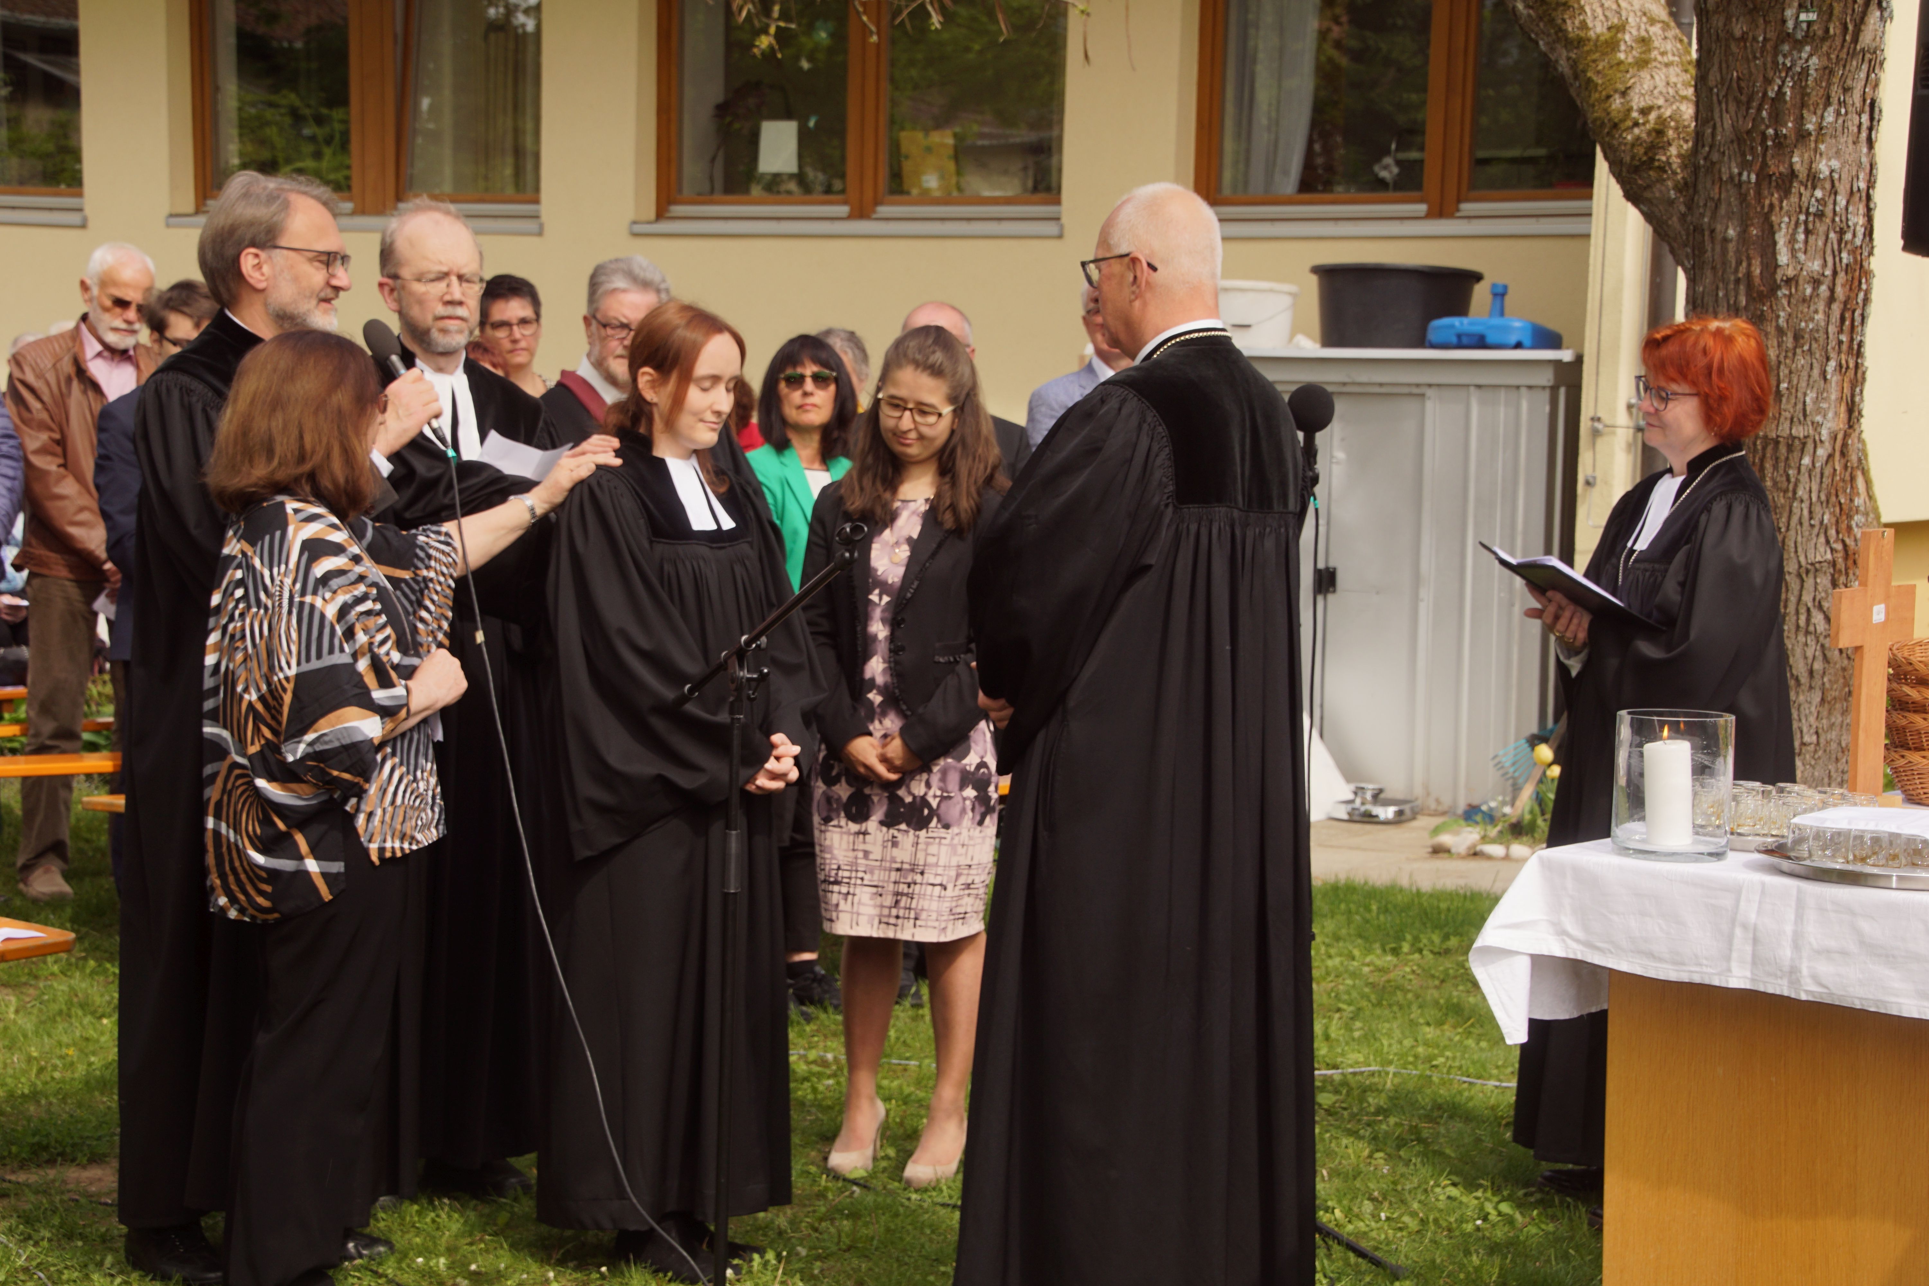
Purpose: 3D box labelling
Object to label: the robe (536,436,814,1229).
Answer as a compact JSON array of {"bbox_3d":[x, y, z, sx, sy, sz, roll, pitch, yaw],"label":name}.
[{"bbox_3d":[-0.491,0.329,6.822,0.520,1.359,0.400,-4,8,-42],"label":"robe"}]

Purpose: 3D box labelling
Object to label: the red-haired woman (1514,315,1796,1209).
[{"bbox_3d":[1.290,0.220,7.508,0.480,1.658,0.520,-2,6,-29],"label":"red-haired woman"}]

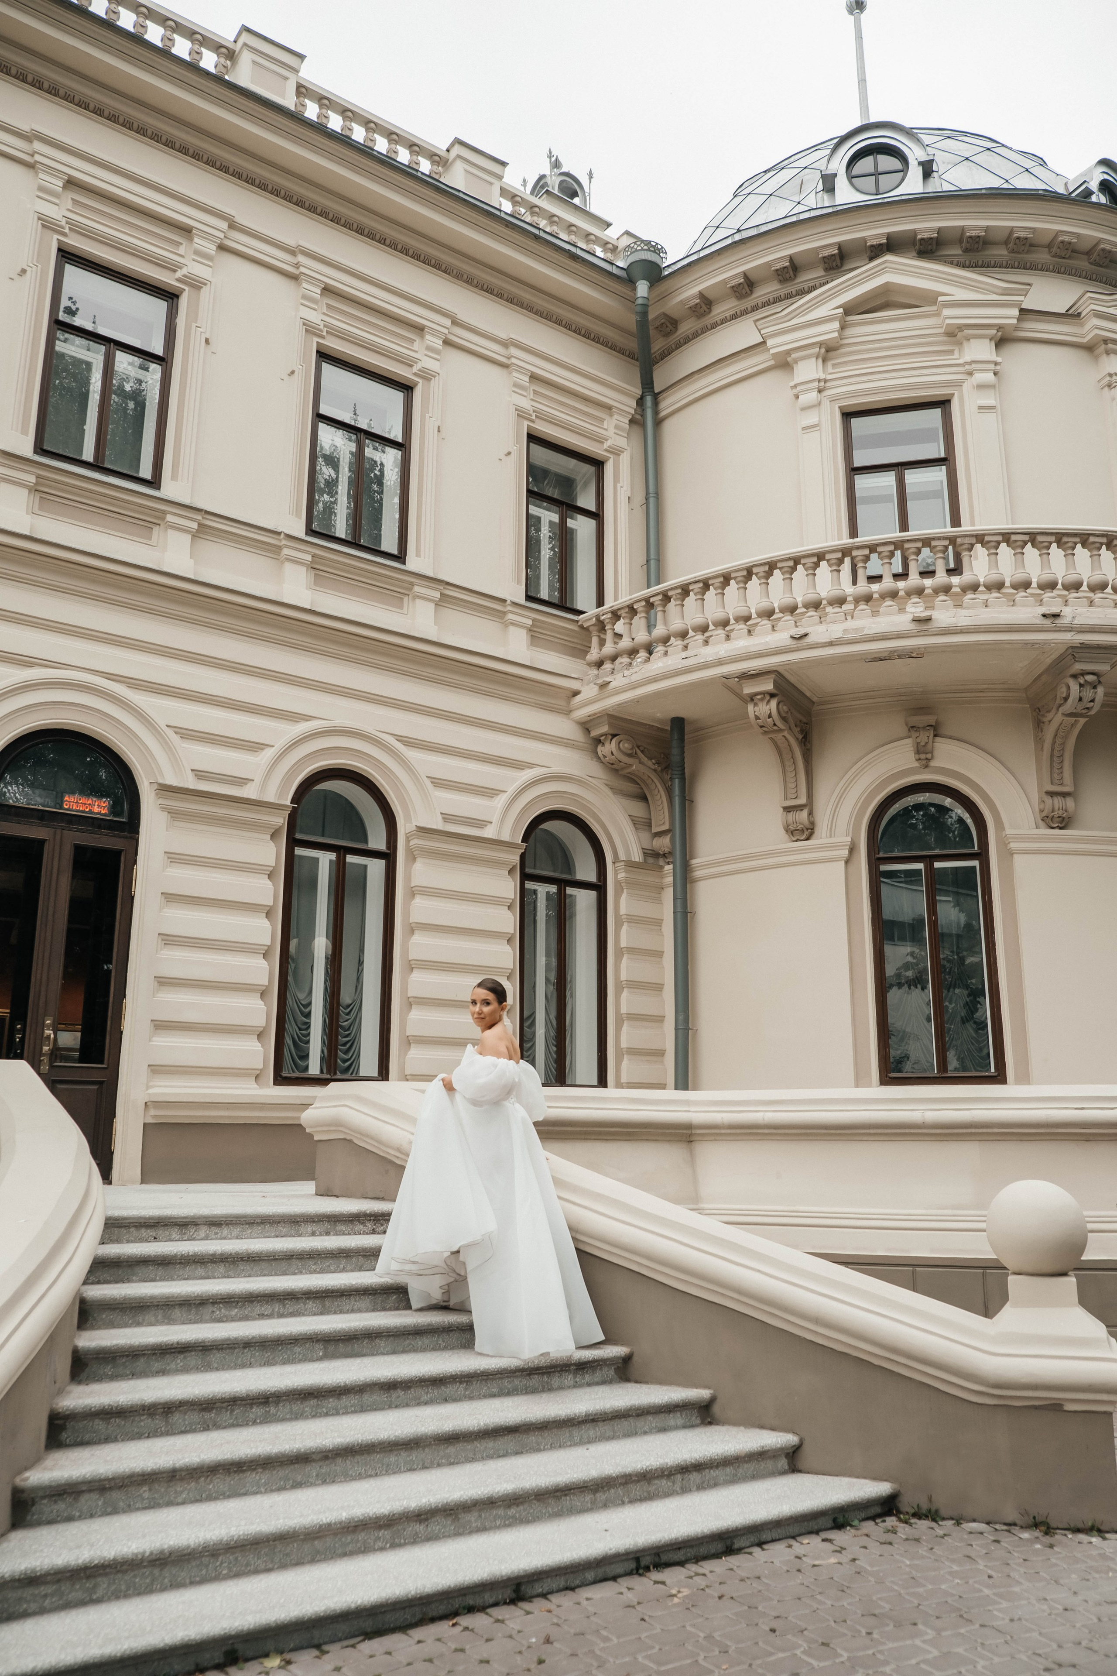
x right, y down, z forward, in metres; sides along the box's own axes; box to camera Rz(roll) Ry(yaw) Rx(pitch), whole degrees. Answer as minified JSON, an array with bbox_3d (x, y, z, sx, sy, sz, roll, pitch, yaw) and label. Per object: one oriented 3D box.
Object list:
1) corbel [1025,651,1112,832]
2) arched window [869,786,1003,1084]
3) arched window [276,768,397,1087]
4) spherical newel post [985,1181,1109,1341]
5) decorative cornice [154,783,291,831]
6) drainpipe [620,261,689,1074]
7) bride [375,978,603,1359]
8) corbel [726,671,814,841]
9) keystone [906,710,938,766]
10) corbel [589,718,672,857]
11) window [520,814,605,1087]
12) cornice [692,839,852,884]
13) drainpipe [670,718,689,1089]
[{"bbox_3d":[5.008,-0.939,12.123,0.460,1.470,1.080,2,-14,-5],"label":"corbel"},{"bbox_3d":[3.746,0.918,12.569,1.170,3.040,0.160,-3,-14,12],"label":"arched window"},{"bbox_3d":[-1.961,0.787,11.372,1.095,2.886,0.150,10,-16,-35],"label":"arched window"},{"bbox_3d":[2.077,1.801,5.393,0.460,0.645,0.460,-3,-14,13],"label":"spherical newel post"},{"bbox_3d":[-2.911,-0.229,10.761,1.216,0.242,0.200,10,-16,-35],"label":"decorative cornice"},{"bbox_3d":[1.022,-1.826,13.538,0.620,10.193,1.000,-1,-13,7],"label":"drainpipe"},{"bbox_3d":[-0.297,1.530,6.009,0.900,1.690,0.880,-11,-18,39],"label":"bride"},{"bbox_3d":[2.181,-0.803,12.735,0.460,1.470,1.080,-8,-16,30],"label":"corbel"},{"bbox_3d":[3.490,-0.939,12.069,0.269,0.484,0.240,-3,-14,14],"label":"keystone"},{"bbox_3d":[0.841,-0.527,13.896,1.080,1.470,0.460,10,-17,-36],"label":"corbel"},{"bbox_3d":[0.063,1.127,12.792,1.091,2.860,0.150,10,-16,-35],"label":"window"},{"bbox_3d":[2.102,0.233,12.646,1.883,0.211,0.244,-10,-17,39],"label":"cornice"},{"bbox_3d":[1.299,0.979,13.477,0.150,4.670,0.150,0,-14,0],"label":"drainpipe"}]

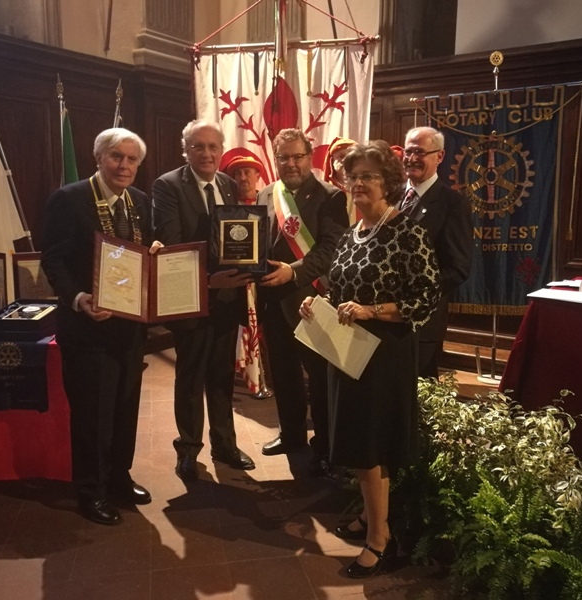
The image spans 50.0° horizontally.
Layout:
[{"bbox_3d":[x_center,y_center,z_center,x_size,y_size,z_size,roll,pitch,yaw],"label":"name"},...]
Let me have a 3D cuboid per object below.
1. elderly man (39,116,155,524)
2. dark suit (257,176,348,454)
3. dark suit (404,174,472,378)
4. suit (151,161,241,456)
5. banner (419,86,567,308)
[{"bbox_3d":[-0.830,0.090,2.690,0.520,1.700,0.430,-9,13,-44],"label":"elderly man"},{"bbox_3d":[0.060,0.098,3.297,0.530,1.470,0.400,6,11,28],"label":"dark suit"},{"bbox_3d":[0.670,0.120,3.150,0.520,1.430,0.340,8,12,39],"label":"dark suit"},{"bbox_3d":[-0.460,0.103,3.154,0.510,1.500,0.370,-4,11,-25],"label":"suit"},{"bbox_3d":[1.497,-0.736,4.567,1.000,1.630,0.060,6,11,28],"label":"banner"}]

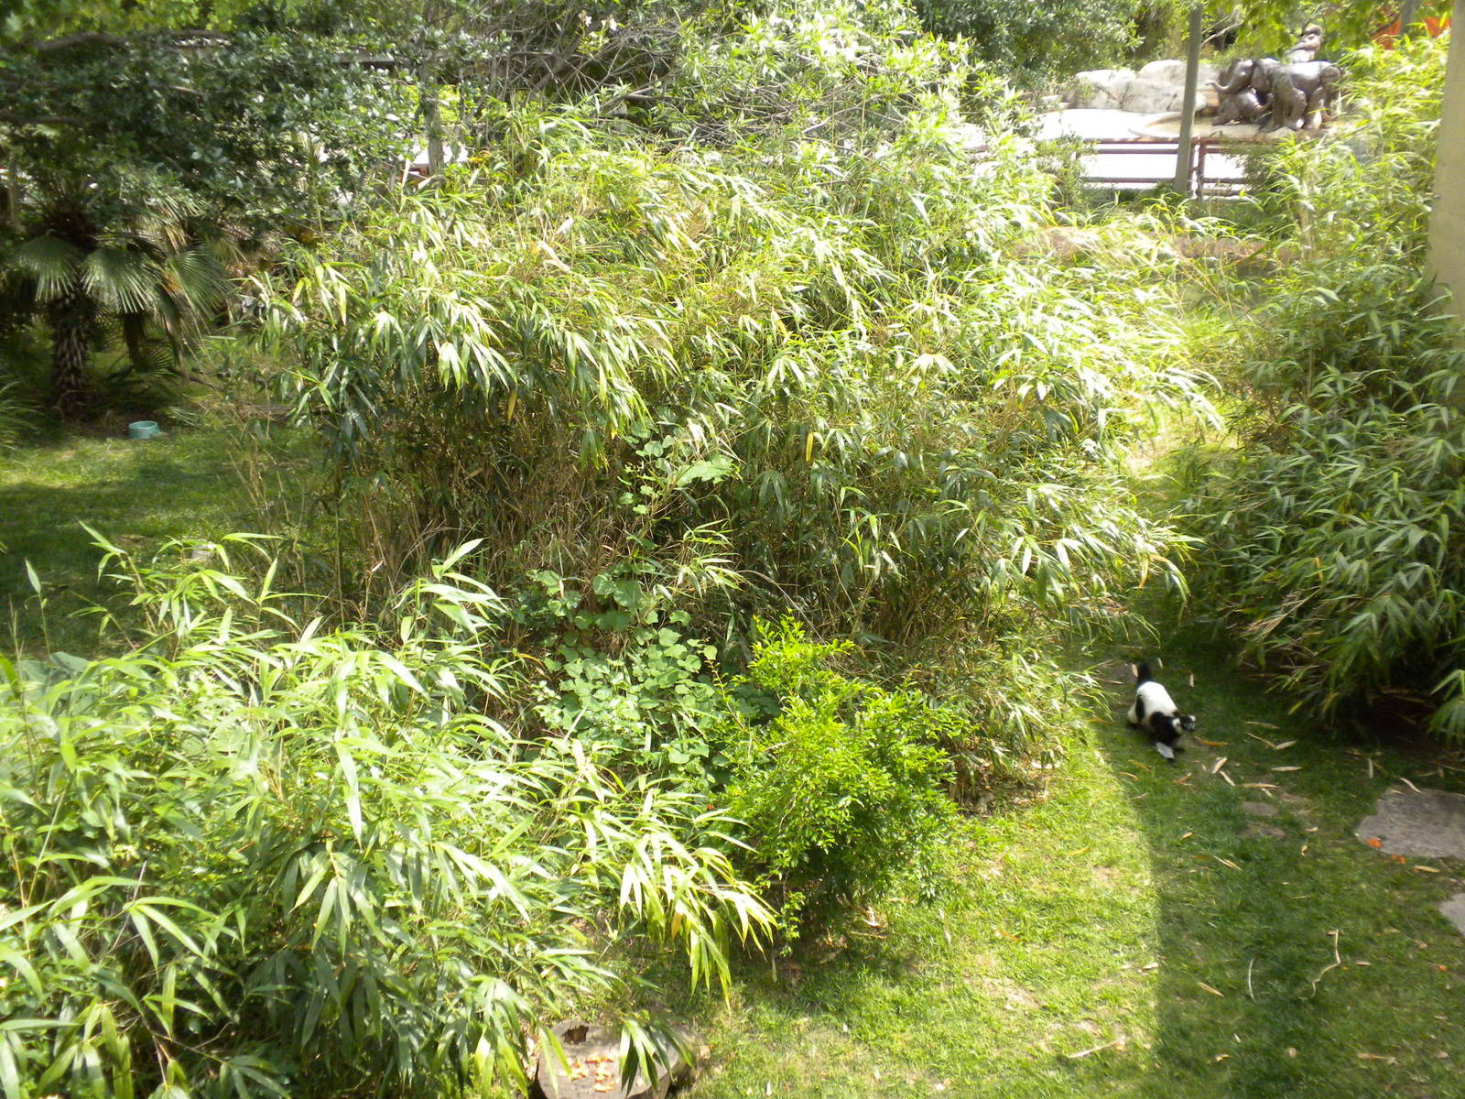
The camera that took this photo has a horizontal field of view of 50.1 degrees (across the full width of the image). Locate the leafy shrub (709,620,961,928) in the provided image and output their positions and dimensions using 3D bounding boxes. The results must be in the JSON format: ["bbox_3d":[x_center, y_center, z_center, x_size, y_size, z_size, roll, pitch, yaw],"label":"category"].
[{"bbox_3d":[0.445,0.950,6.720,1.050,1.220,1.000,0,19,0],"label":"leafy shrub"}]

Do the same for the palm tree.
[{"bbox_3d":[-5.994,-2.405,15.200,2.250,2.400,2.100,0,19,0],"label":"palm tree"}]

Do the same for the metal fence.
[{"bbox_3d":[8.605,-7.457,30.500,3.700,1.170,0.300,0,19,0],"label":"metal fence"}]

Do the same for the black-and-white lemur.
[{"bbox_3d":[2.293,0.881,8.400,0.230,0.360,0.620,-10,21,-26],"label":"black-and-white lemur"}]

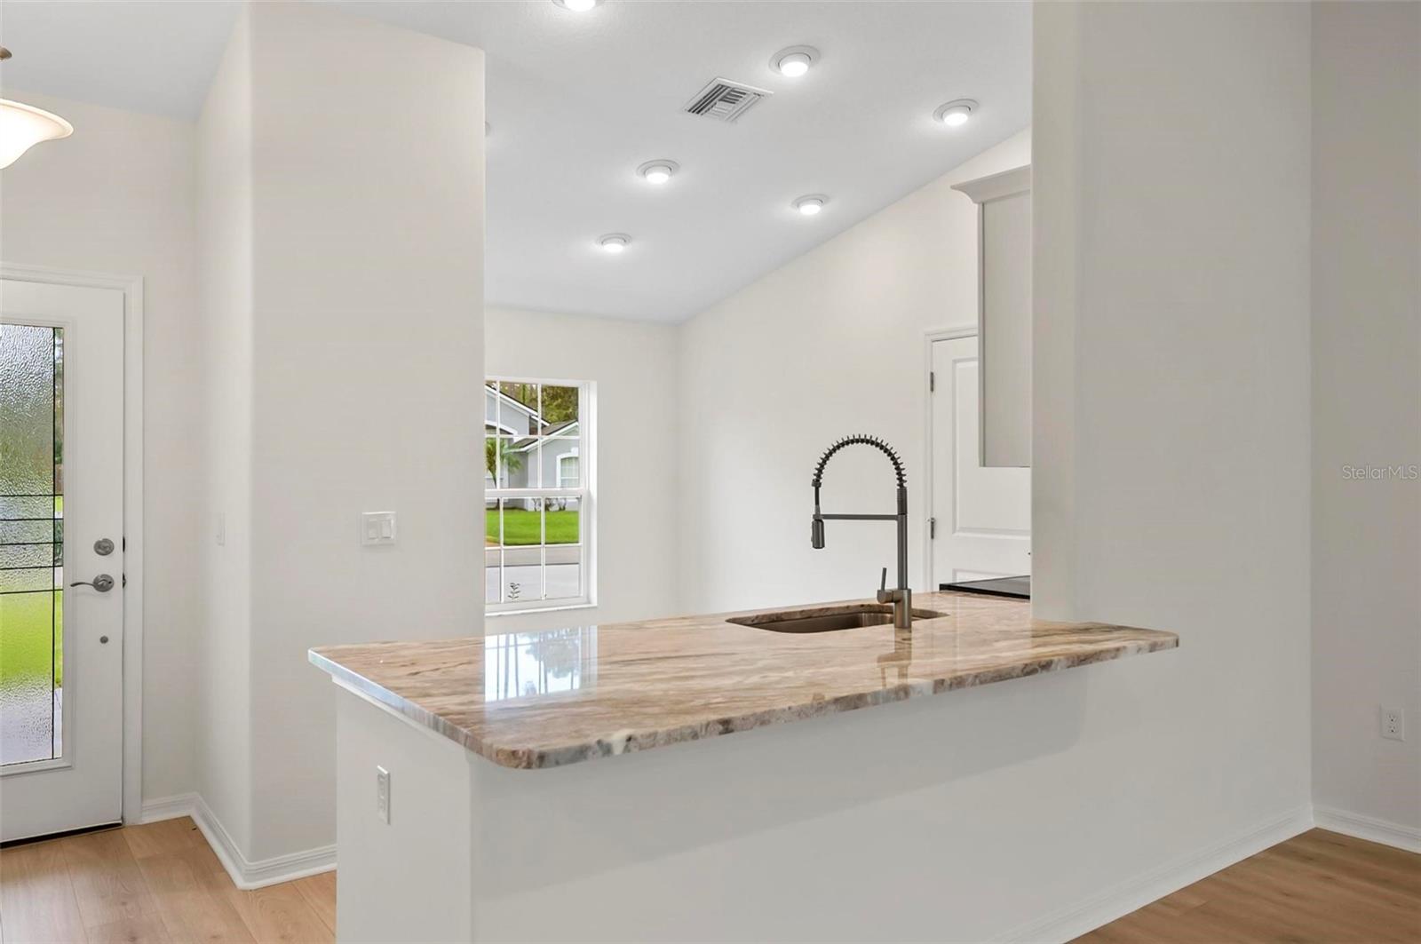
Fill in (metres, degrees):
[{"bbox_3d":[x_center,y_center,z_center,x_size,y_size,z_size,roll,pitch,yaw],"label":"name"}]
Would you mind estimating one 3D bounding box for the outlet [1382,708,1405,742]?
[{"bbox_3d":[2.476,0.911,3.437,0.010,0.117,0.070,0,0,-37],"label":"outlet"}]

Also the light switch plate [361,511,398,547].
[{"bbox_3d":[-1.171,0.201,3.343,0.118,0.115,0.010,0,0,-37],"label":"light switch plate"}]

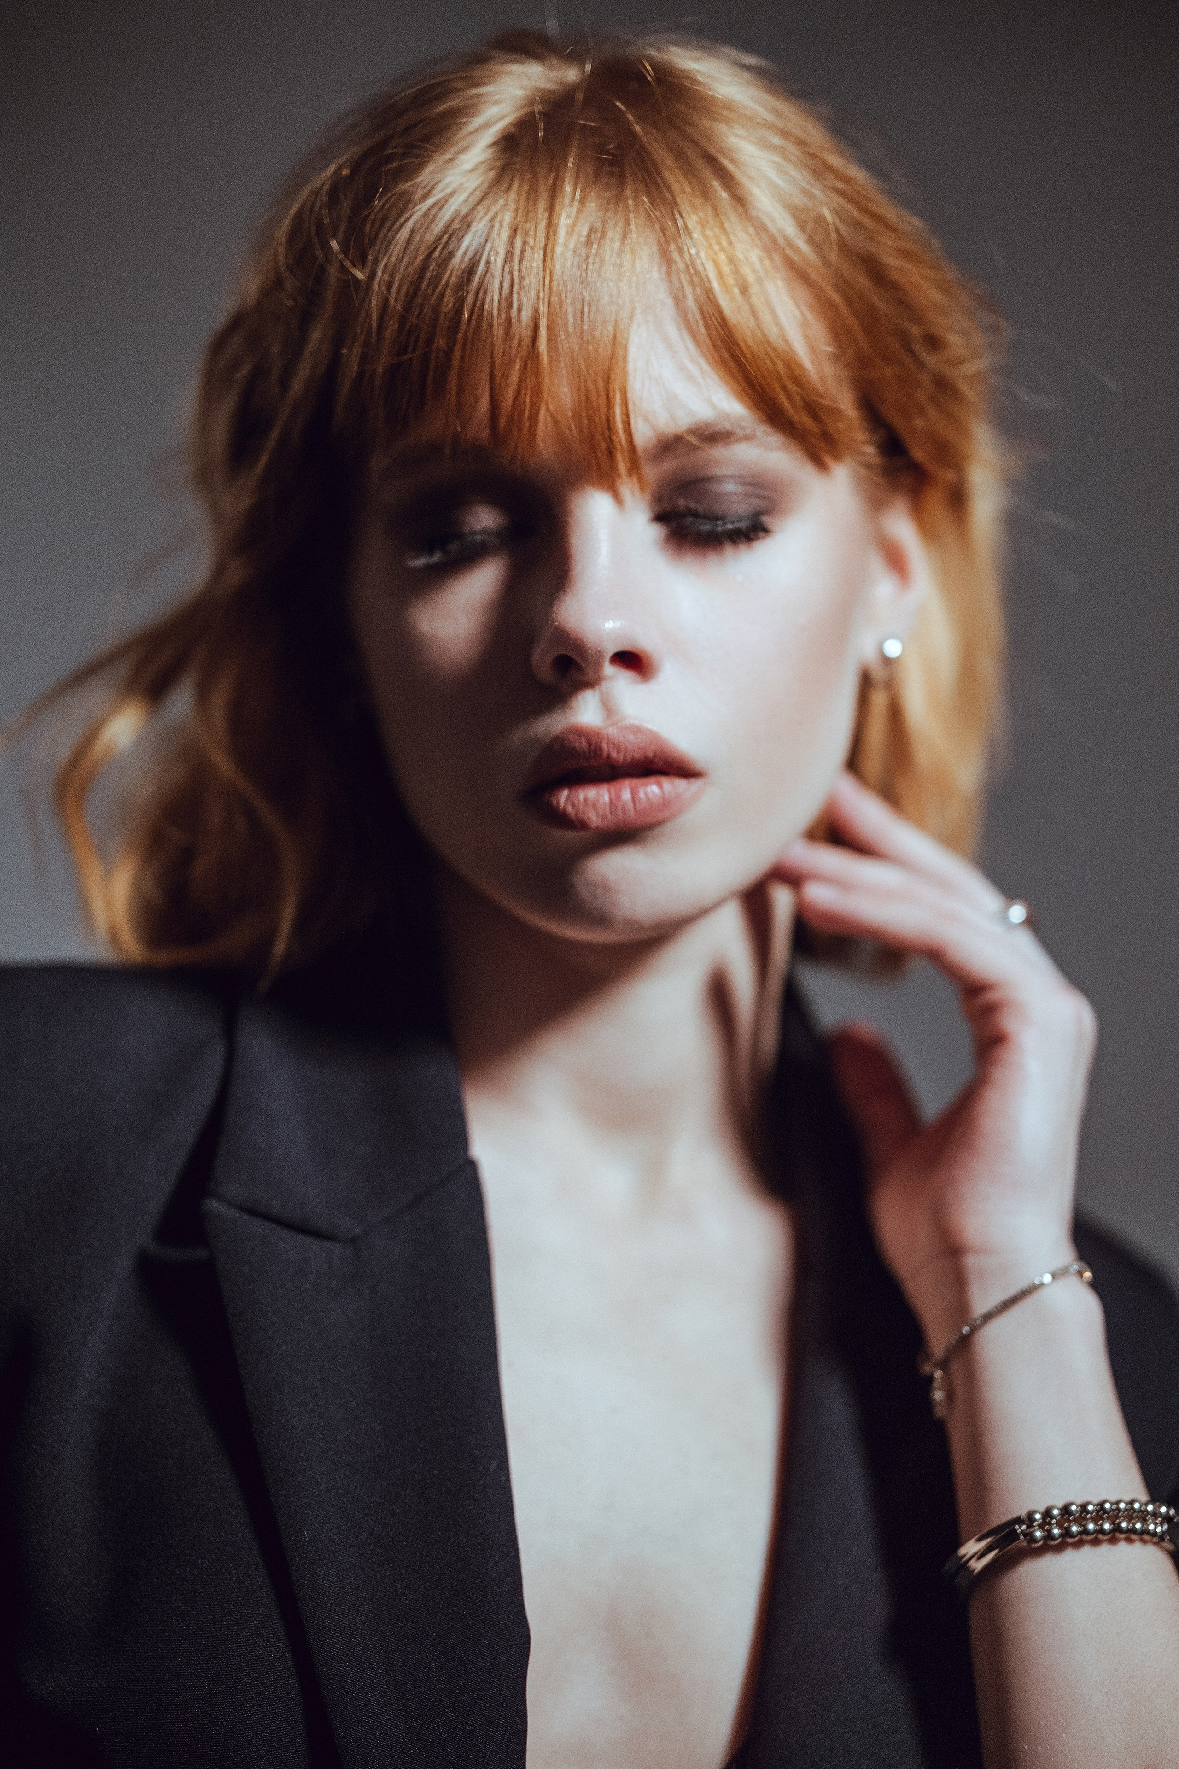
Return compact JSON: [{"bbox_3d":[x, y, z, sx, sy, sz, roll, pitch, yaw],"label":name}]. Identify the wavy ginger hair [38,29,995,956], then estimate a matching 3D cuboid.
[{"bbox_3d":[-0.019,-0.100,1.460,0.252,0.250,0.225,-4,-3,6],"label":"wavy ginger hair"}]

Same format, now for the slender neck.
[{"bbox_3d":[0.007,0.039,1.455,0.100,0.092,0.105,0,0,2],"label":"slender neck"}]

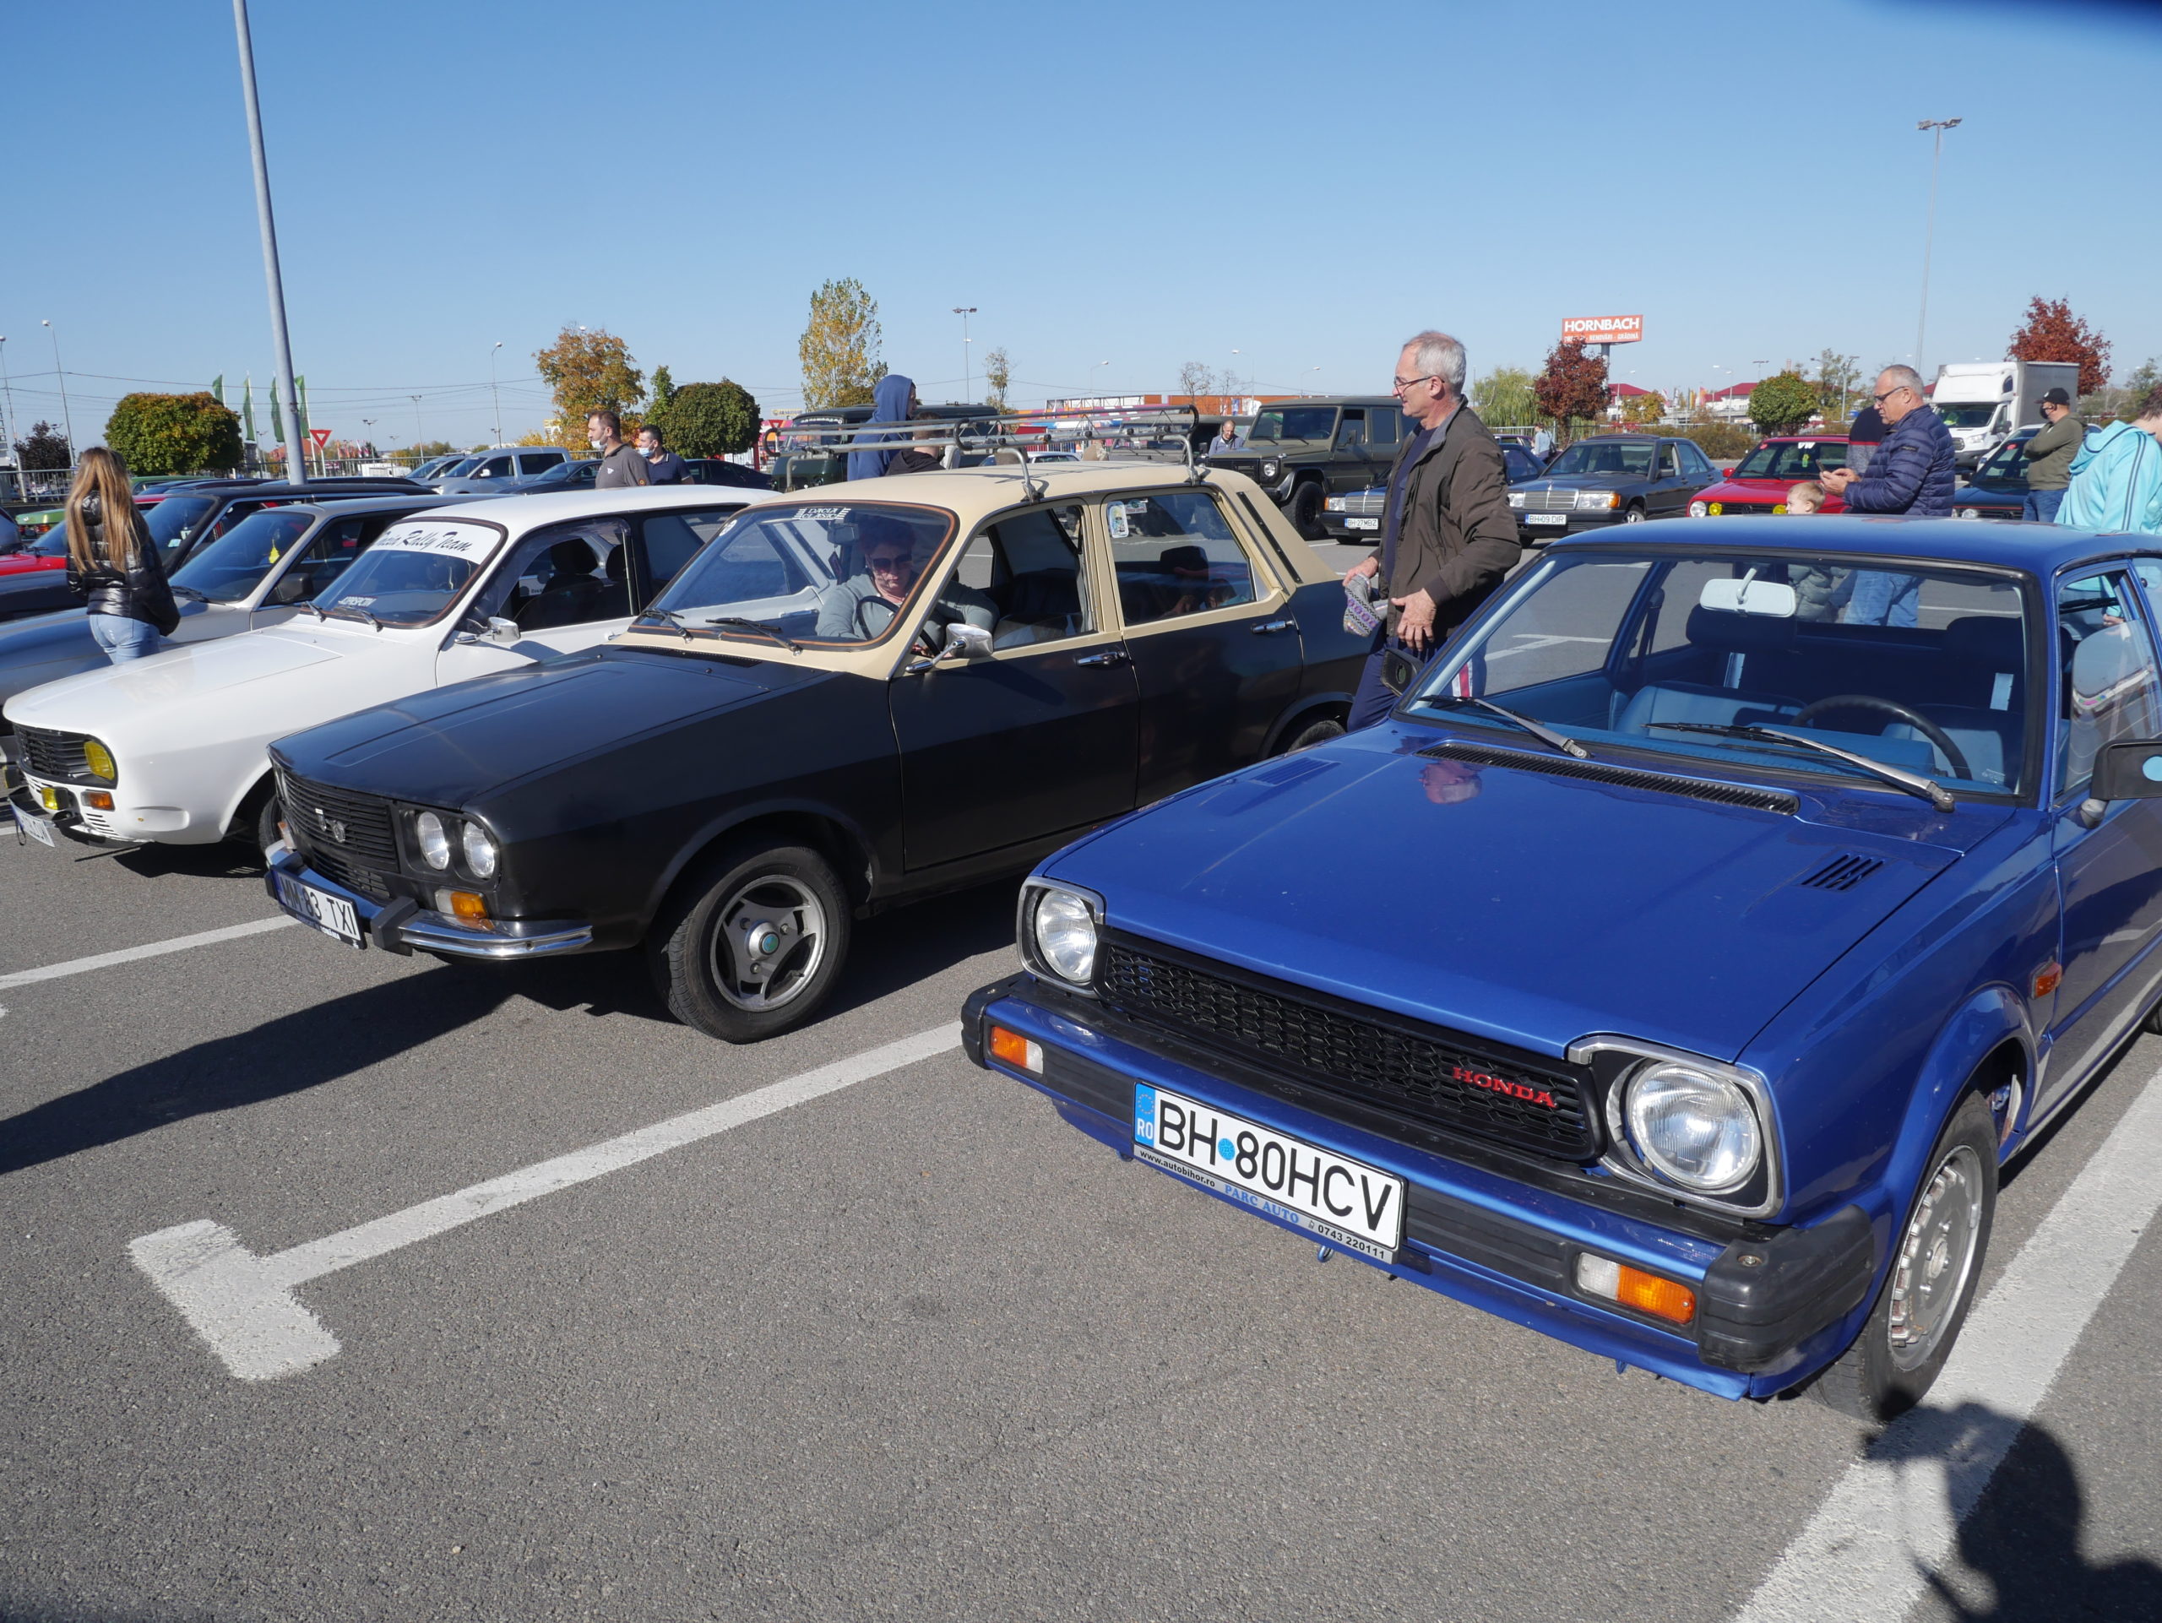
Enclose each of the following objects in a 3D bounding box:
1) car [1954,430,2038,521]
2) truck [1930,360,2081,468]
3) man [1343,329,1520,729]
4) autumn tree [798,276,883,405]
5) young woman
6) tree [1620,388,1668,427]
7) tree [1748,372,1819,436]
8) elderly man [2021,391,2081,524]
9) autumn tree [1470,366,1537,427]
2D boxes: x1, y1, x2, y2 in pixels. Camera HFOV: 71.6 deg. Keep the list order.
[{"bbox_3d":[10.764,-3.299,16.030,1.650,1.340,4.040,12,19,43],"label":"car"},{"bbox_3d":[25.825,-11.040,42.562,6.100,3.200,2.150,-11,16,-39],"label":"truck"},{"bbox_3d":[1.010,-0.472,4.404,0.430,1.790,0.550,-6,14,-19],"label":"man"},{"bbox_3d":[-11.843,-21.324,76.190,4.400,11.000,4.400,-1,12,0],"label":"autumn tree"},{"bbox_3d":[-4.232,-0.810,6.776,0.520,1.630,0.420,-2,13,-6],"label":"young woman"},{"bbox_3d":[35.270,-23.539,94.649,3.100,6.000,3.100,-1,12,0],"label":"tree"},{"bbox_3d":[34.420,-19.417,73.649,3.186,3.977,3.186,5,15,24],"label":"tree"},{"bbox_3d":[8.087,-2.612,12.578,0.460,1.770,0.540,3,15,17],"label":"elderly man"},{"bbox_3d":[23.861,-22.554,85.655,5.500,5.595,5.500,-1,14,0],"label":"autumn tree"}]

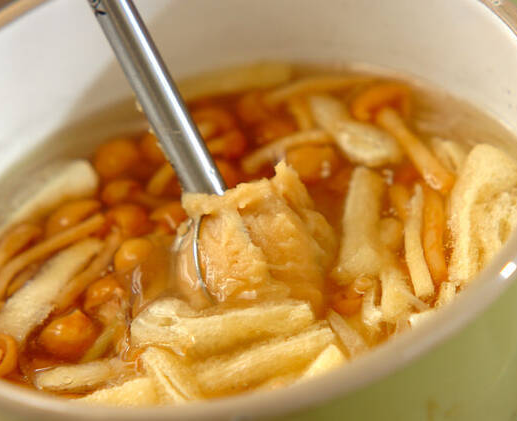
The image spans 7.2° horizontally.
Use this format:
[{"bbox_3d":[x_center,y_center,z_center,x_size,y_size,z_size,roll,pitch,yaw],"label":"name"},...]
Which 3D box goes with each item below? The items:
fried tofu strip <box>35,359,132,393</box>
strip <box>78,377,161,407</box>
[{"bbox_3d":[-0.046,0.043,1.078,0.025,0.004,0.007,-8,41,7],"label":"fried tofu strip"},{"bbox_3d":[-0.036,0.050,1.051,0.021,0.007,0.012,-16,42,-3],"label":"strip"}]

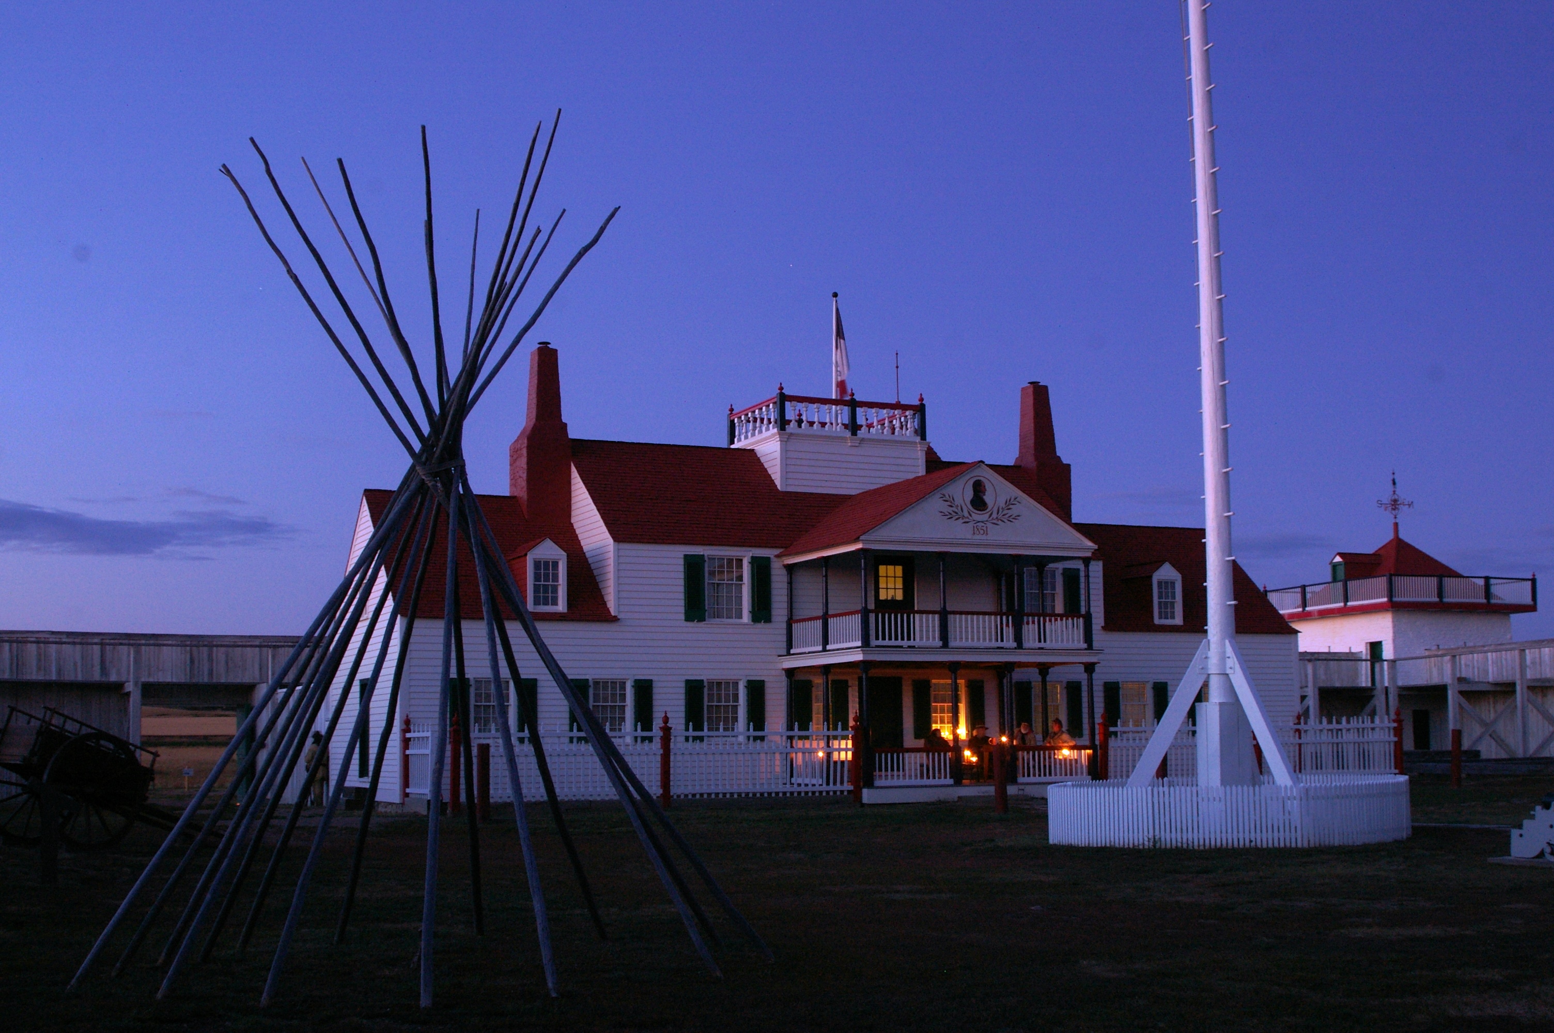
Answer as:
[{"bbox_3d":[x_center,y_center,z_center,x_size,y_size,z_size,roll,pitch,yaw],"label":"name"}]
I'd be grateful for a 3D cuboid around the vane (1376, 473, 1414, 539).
[{"bbox_3d":[28.096,-0.524,82.269,1.600,2.950,1.500,-3,-7,19],"label":"vane"}]

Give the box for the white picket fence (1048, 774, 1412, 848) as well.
[{"bbox_3d":[6.368,4.142,25.582,5.119,0.780,5.119,-1,-7,0],"label":"white picket fence"}]

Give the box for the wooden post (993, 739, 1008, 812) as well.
[{"bbox_3d":[4.241,5.019,34.804,0.240,1.400,0.240,3,-8,-24],"label":"wooden post"}]

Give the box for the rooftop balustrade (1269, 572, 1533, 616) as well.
[{"bbox_3d":[27.920,3.625,81.489,8.800,1.500,8.600,3,-8,-24],"label":"rooftop balustrade"}]

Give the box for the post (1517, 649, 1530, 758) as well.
[{"bbox_3d":[28.877,7.267,70.144,0.300,4.450,0.300,3,-8,-24],"label":"post"}]

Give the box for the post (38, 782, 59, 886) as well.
[{"bbox_3d":[-8.155,3.564,20.300,0.180,1.157,0.180,2,-7,-24],"label":"post"}]

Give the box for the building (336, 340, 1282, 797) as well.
[{"bbox_3d":[2.244,1.375,44.232,24.000,11.000,11.700,3,-8,-24],"label":"building"}]

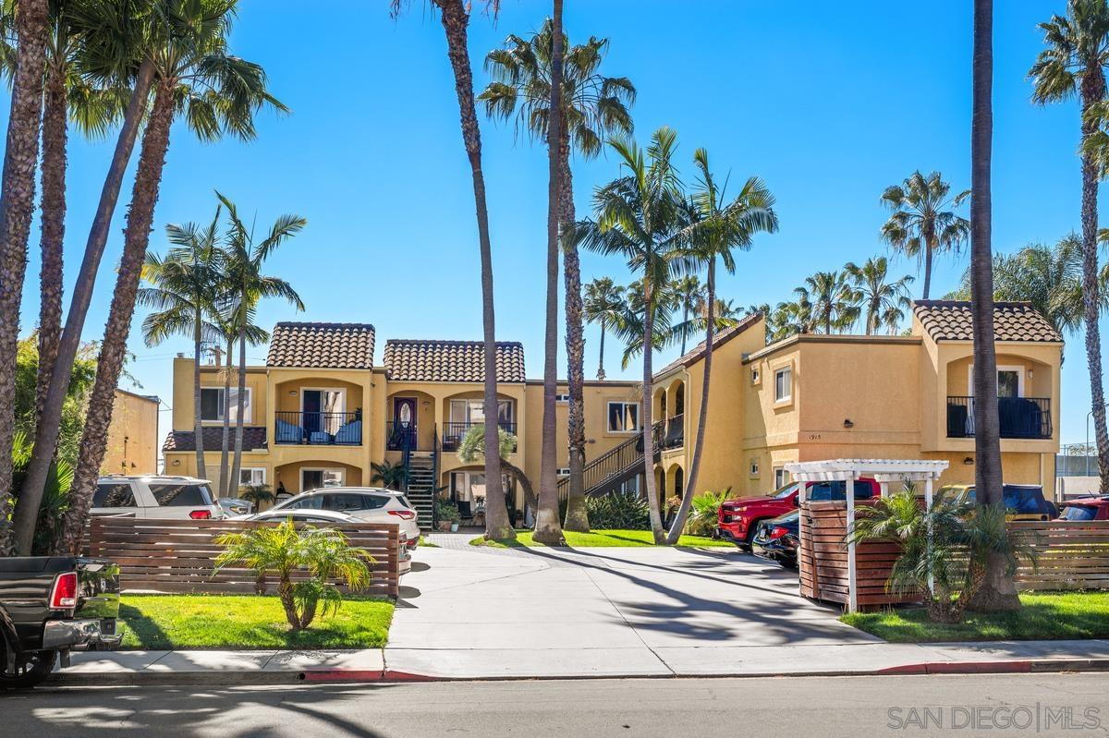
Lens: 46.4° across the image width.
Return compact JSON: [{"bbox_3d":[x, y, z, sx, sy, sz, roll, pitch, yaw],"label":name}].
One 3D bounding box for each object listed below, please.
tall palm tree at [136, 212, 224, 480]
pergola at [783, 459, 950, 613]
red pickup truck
[{"bbox_3d":[-12.091,0.020,41.337,2.800,10.380,2.800,1,-5,-5],"label":"tall palm tree"},{"bbox_3d":[4.980,2.648,20.700,2.050,2.350,1.800,1,-3,-21],"label":"pergola"},{"bbox_3d":[7.600,3.962,35.200,5.850,1.930,2.060,1,-3,-8],"label":"red pickup truck"}]

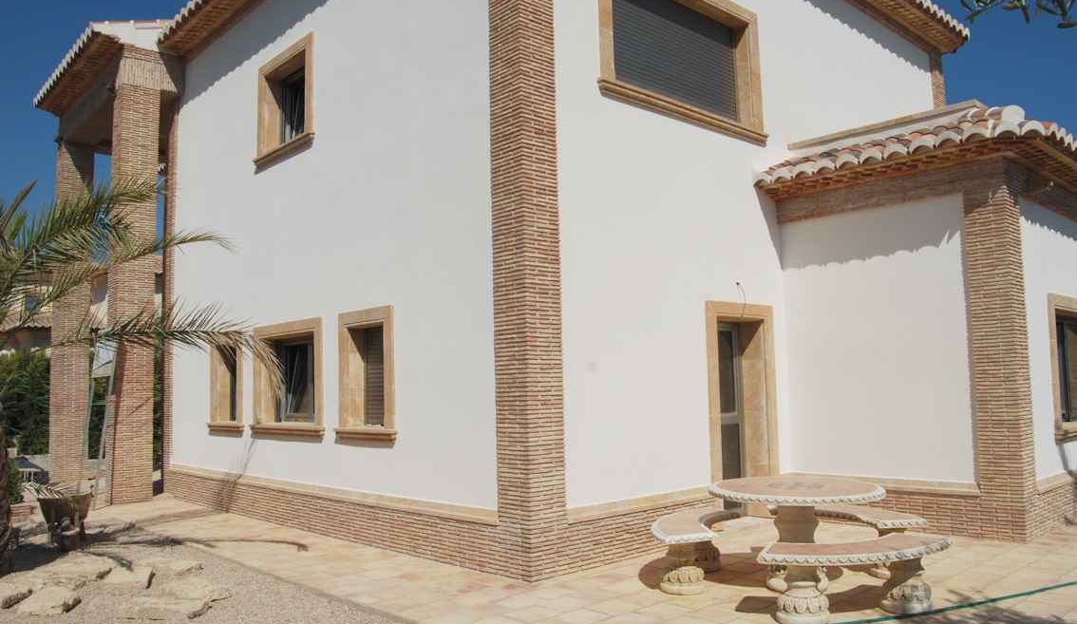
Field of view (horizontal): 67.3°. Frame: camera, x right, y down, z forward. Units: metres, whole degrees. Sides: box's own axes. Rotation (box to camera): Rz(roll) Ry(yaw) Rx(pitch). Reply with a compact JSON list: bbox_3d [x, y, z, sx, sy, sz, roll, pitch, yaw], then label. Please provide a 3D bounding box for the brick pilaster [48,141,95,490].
[{"bbox_3d":[-8.558,-0.006,14.784,0.550,6.220,0.390,3,-7,-43],"label":"brick pilaster"}]

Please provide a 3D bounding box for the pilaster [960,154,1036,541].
[{"bbox_3d":[4.466,0.338,7.842,0.388,3.627,0.372,3,-7,-43],"label":"pilaster"}]

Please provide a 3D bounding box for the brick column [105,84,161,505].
[{"bbox_3d":[-5.956,-0.297,11.875,0.535,6.074,0.367,4,-7,-43],"label":"brick column"}]

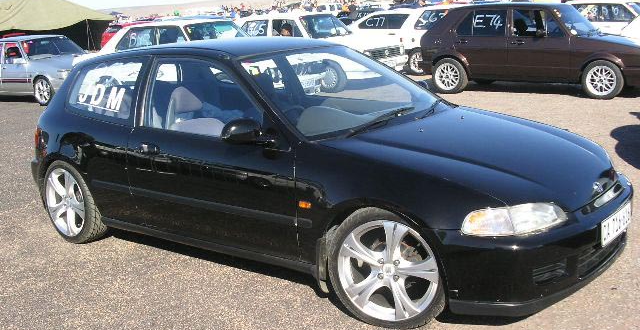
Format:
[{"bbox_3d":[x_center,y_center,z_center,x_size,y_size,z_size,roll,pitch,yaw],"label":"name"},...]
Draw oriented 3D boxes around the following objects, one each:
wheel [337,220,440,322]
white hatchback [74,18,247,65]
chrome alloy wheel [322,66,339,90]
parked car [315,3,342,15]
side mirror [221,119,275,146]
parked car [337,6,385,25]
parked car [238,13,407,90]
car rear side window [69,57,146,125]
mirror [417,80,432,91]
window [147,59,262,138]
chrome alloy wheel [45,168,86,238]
[{"bbox_3d":[0.333,0.467,3.239,0.475,0.475,0.170,2,13,23],"label":"wheel"},{"bbox_3d":[-2.295,-1.677,11.821,4.400,1.400,1.660,6,15,37],"label":"white hatchback"},{"bbox_3d":[0.215,-1.581,12.655,0.410,0.410,0.170,4,14,32],"label":"chrome alloy wheel"},{"bbox_3d":[1.158,-11.584,54.172,4.300,1.650,1.700,6,15,38],"label":"parked car"},{"bbox_3d":[-0.360,-0.170,3.441,0.125,0.125,0.230,6,16,38],"label":"side mirror"},{"bbox_3d":[2.250,-4.856,25.216,4.100,1.420,1.660,-2,12,6],"label":"parked car"},{"bbox_3d":[-0.264,-2.224,13.707,3.900,1.400,1.620,6,15,36],"label":"parked car"},{"bbox_3d":[-1.350,-0.469,4.433,0.710,0.411,0.050,6,-9,38],"label":"car rear side window"},{"bbox_3d":[0.681,-0.520,4.765,0.125,0.125,0.230,6,16,38],"label":"mirror"},{"bbox_3d":[-0.630,-0.372,3.869,0.970,0.444,0.050,6,-9,38],"label":"window"},{"bbox_3d":[-1.659,0.231,4.766,0.460,0.460,0.180,6,16,38],"label":"chrome alloy wheel"}]

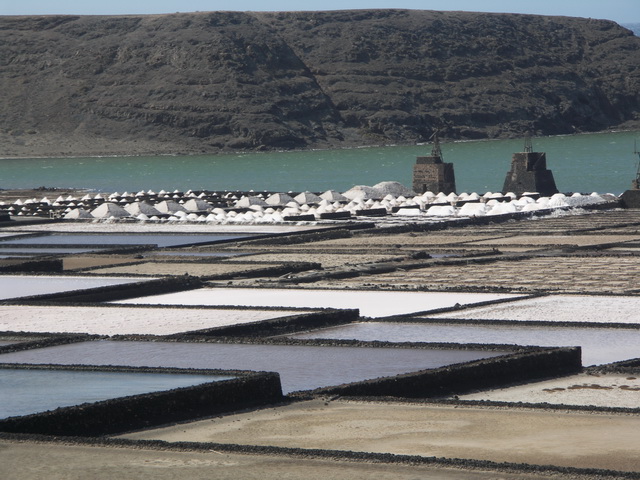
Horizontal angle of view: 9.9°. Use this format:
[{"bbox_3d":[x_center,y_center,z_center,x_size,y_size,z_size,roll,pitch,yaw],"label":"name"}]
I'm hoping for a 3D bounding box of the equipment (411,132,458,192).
[{"bbox_3d":[20.437,-13.779,660.000,5.750,11.600,5.750,2,4,32],"label":"equipment"}]

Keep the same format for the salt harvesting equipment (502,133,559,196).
[{"bbox_3d":[37.344,-13.306,656.000,7.200,11.700,7.200,3,4,37],"label":"salt harvesting equipment"}]

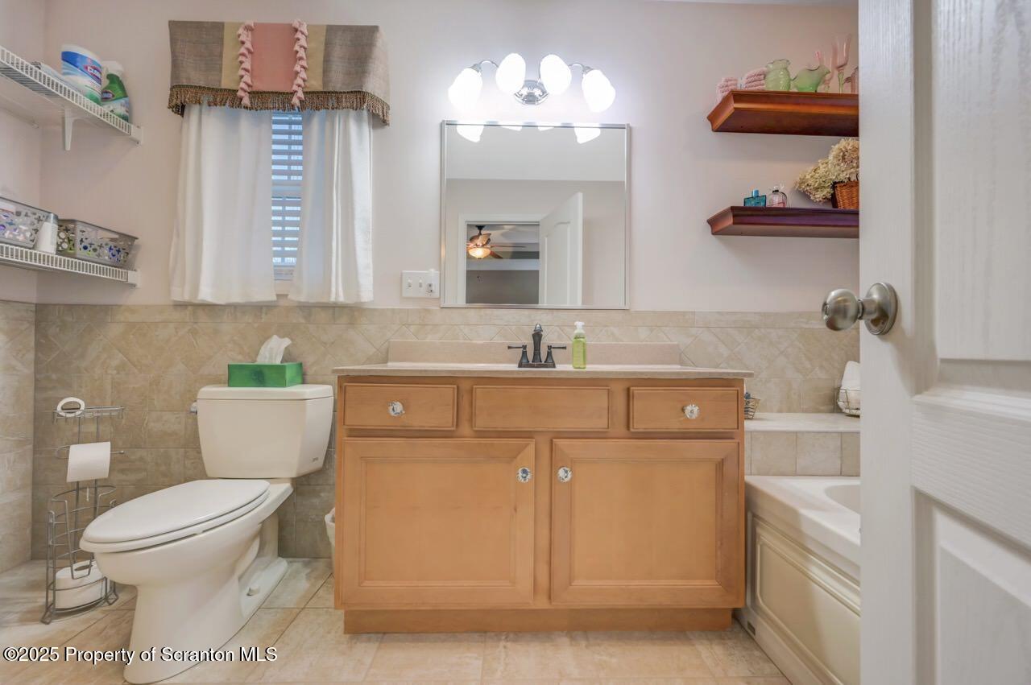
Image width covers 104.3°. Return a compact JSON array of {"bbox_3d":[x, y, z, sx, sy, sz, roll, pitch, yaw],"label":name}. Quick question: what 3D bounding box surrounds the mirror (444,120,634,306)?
[{"bbox_3d":[0.087,-0.545,1.716,0.801,0.801,0.022,0,-1,-1],"label":"mirror"}]

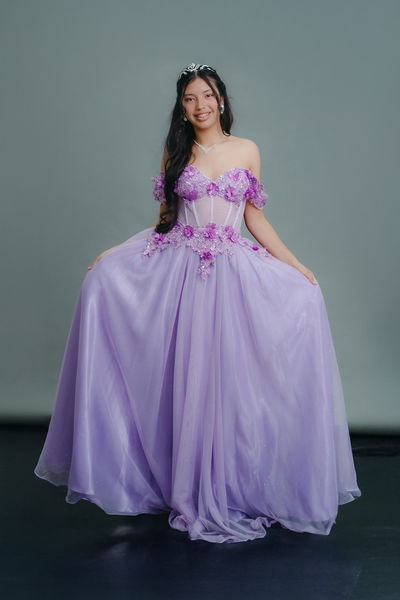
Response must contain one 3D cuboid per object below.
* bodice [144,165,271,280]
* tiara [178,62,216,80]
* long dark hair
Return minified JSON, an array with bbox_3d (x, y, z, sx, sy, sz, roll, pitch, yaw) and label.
[{"bbox_3d":[0.027,-0.281,3.180,0.435,0.400,0.270,0,2,-4],"label":"bodice"},{"bbox_3d":[-0.009,-0.818,3.170,0.135,0.055,0.090,-7,0,6],"label":"tiara"},{"bbox_3d":[-0.018,-0.542,3.200,0.275,0.585,0.250,0,2,0],"label":"long dark hair"}]

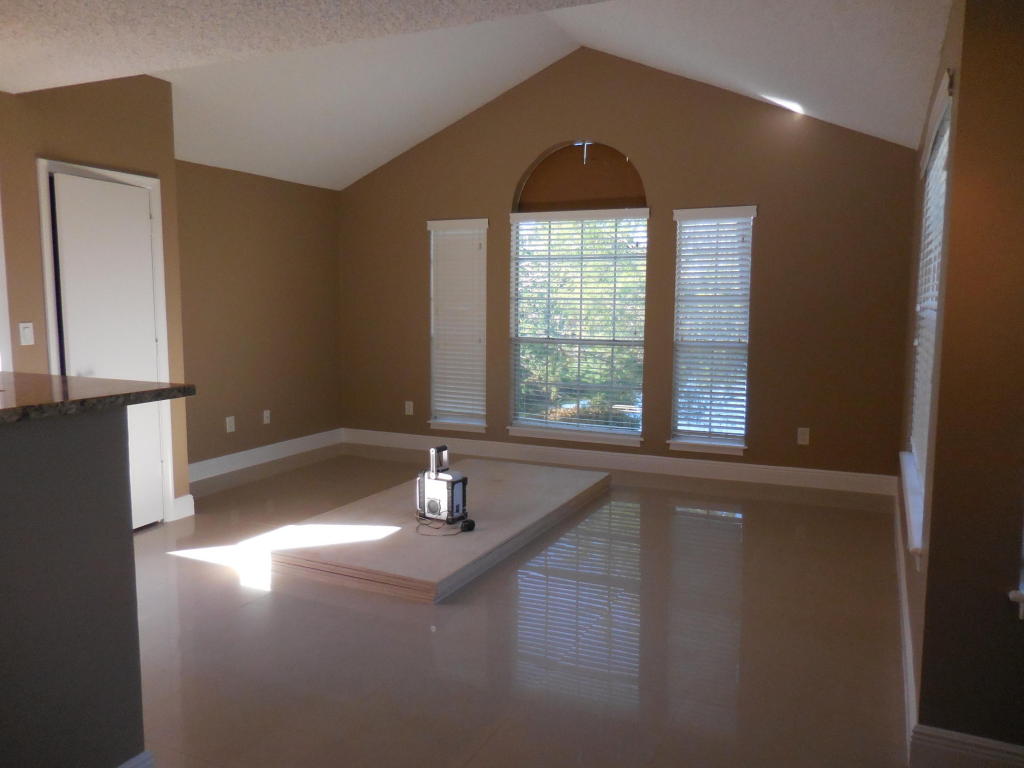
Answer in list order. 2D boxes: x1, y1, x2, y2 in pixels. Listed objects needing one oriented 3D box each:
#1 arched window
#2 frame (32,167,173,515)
[{"bbox_3d":[0.543,-0.748,6.132,1.208,2.446,0.140,3,6,27],"label":"arched window"},{"bbox_3d":[-2.309,-0.153,4.242,0.120,2.091,0.724,3,6,27],"label":"frame"}]

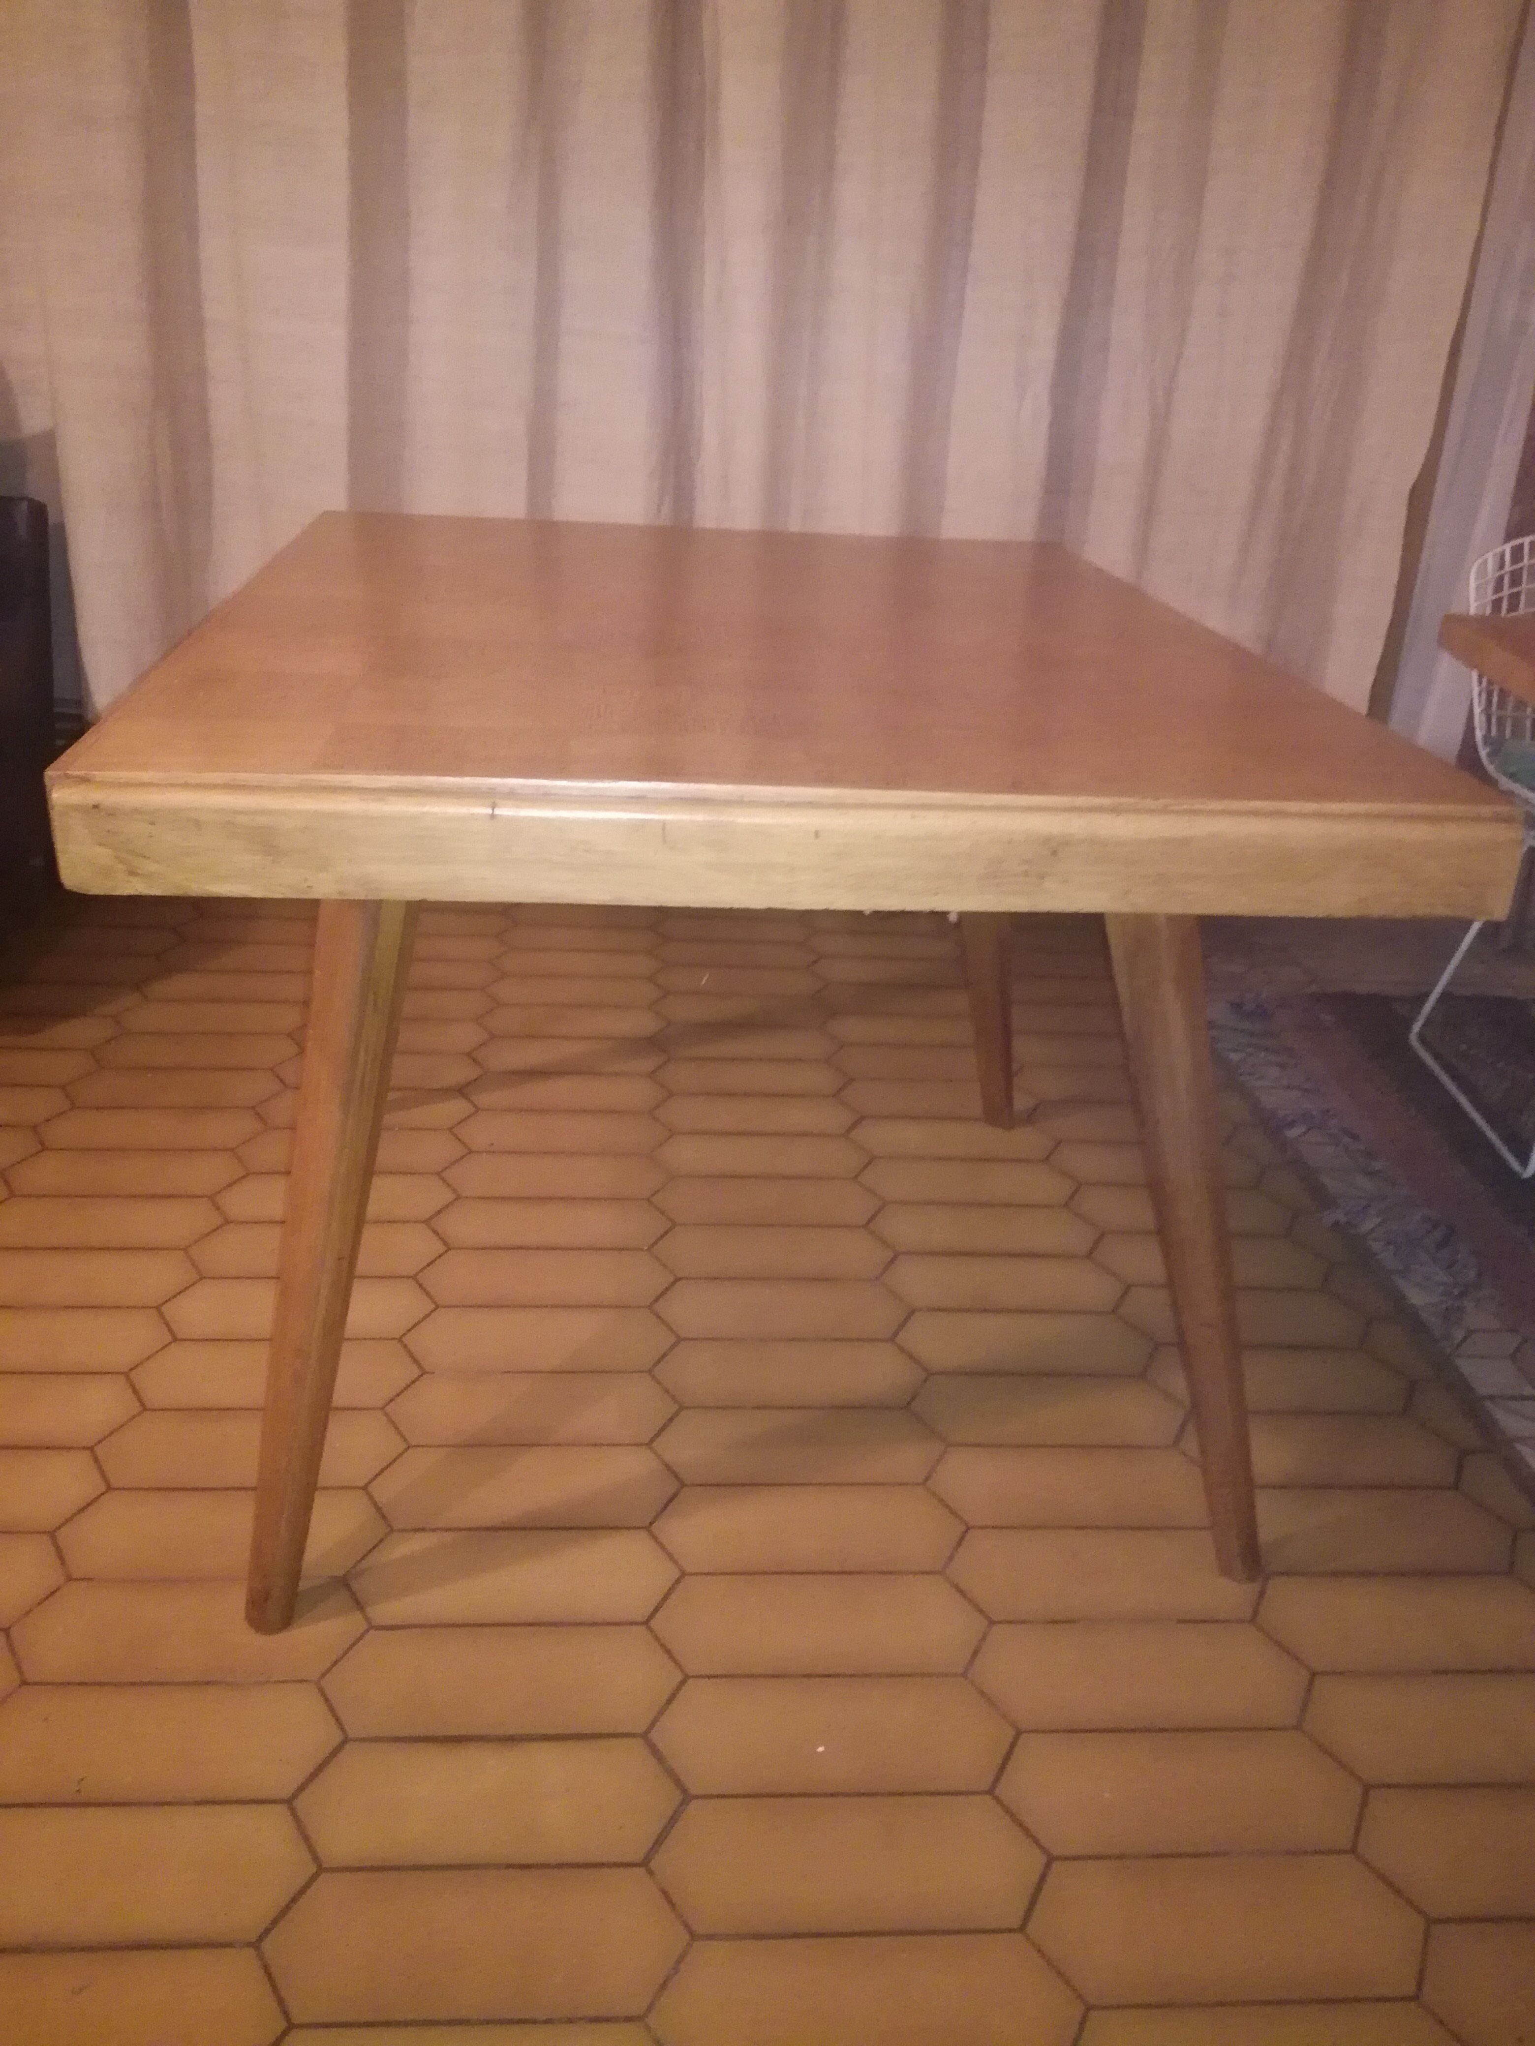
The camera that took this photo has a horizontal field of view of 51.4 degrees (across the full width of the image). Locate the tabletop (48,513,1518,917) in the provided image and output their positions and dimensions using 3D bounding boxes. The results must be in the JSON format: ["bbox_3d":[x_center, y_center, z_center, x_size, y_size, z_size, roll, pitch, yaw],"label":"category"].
[{"bbox_3d":[-0.023,-0.335,1.454,0.890,0.074,1.082,0,25,-7],"label":"tabletop"}]

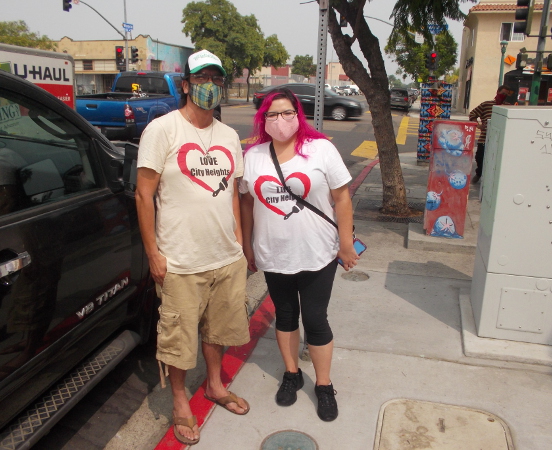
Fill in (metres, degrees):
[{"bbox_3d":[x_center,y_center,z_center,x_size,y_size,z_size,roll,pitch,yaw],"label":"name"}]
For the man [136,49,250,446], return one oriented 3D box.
[{"bbox_3d":[-0.367,0.120,2.378,0.540,1.800,0.400,-7,17,-26],"label":"man"}]

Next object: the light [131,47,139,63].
[{"bbox_3d":[-10.133,-12.210,36.000,0.420,1.050,0.400,5,16,15],"label":"light"}]

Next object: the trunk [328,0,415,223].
[{"bbox_3d":[1.359,-1.485,6.585,1.200,2.750,0.550,1,15,0],"label":"trunk"}]

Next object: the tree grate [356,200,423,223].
[{"bbox_3d":[1.710,-0.168,6.986,1.220,0.030,1.220,5,16,15],"label":"tree grate"}]

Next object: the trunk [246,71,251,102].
[{"bbox_3d":[-3.063,-15.406,56.000,0.320,3.500,0.320,5,16,15],"label":"trunk"}]

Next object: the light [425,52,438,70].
[{"bbox_3d":[9.477,-9.920,30.500,0.450,1.080,0.420,5,16,15],"label":"light"}]

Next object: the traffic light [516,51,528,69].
[{"bbox_3d":[6.571,-4.412,13.400,0.300,0.480,0.450,5,16,15],"label":"traffic light"}]

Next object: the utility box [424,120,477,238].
[{"bbox_3d":[1.913,-0.502,5.513,0.420,1.240,0.340,5,16,15],"label":"utility box"}]

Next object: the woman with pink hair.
[{"bbox_3d":[0.132,0.157,2.562,0.580,1.650,0.420,4,16,12],"label":"woman with pink hair"}]

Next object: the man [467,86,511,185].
[{"bbox_3d":[4.003,-1.691,9.417,0.680,1.740,0.450,-4,16,-19],"label":"man"}]

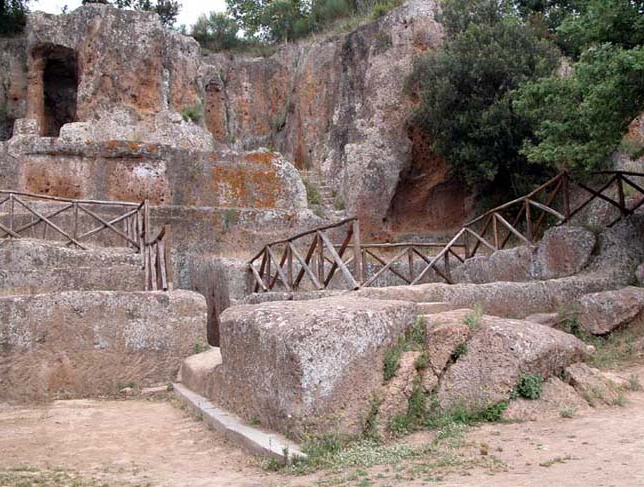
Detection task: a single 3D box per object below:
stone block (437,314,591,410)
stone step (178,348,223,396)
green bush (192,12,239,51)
[{"bbox_3d":[2.310,1.383,7.702,1.650,0.920,1.150,1,-2,-23],"label":"stone block"},{"bbox_3d":[-1.430,1.678,8.341,0.650,0.460,1.050,2,-3,-36],"label":"stone step"},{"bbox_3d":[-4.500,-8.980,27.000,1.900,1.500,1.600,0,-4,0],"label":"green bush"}]

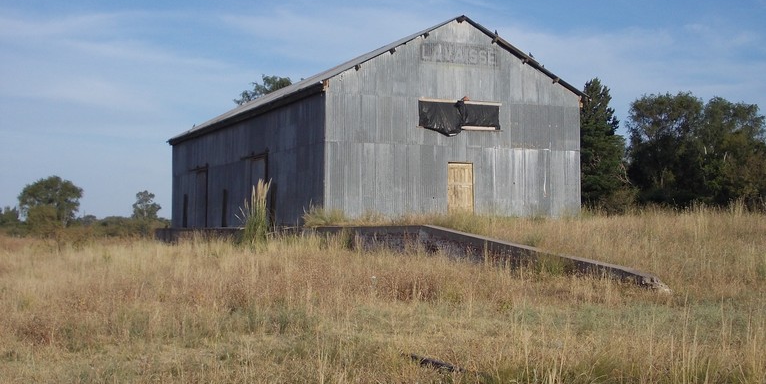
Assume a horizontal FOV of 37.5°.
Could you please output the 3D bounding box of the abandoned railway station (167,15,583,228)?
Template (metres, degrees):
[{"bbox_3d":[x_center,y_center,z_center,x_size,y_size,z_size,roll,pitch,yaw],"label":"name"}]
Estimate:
[{"bbox_3d":[-2.120,-2.040,51.400,10.200,7.350,26.400,1,-2,-22],"label":"abandoned railway station"}]

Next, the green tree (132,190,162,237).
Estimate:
[{"bbox_3d":[-32.355,2.954,155.000,4.122,6.595,4.122,0,-2,0],"label":"green tree"}]

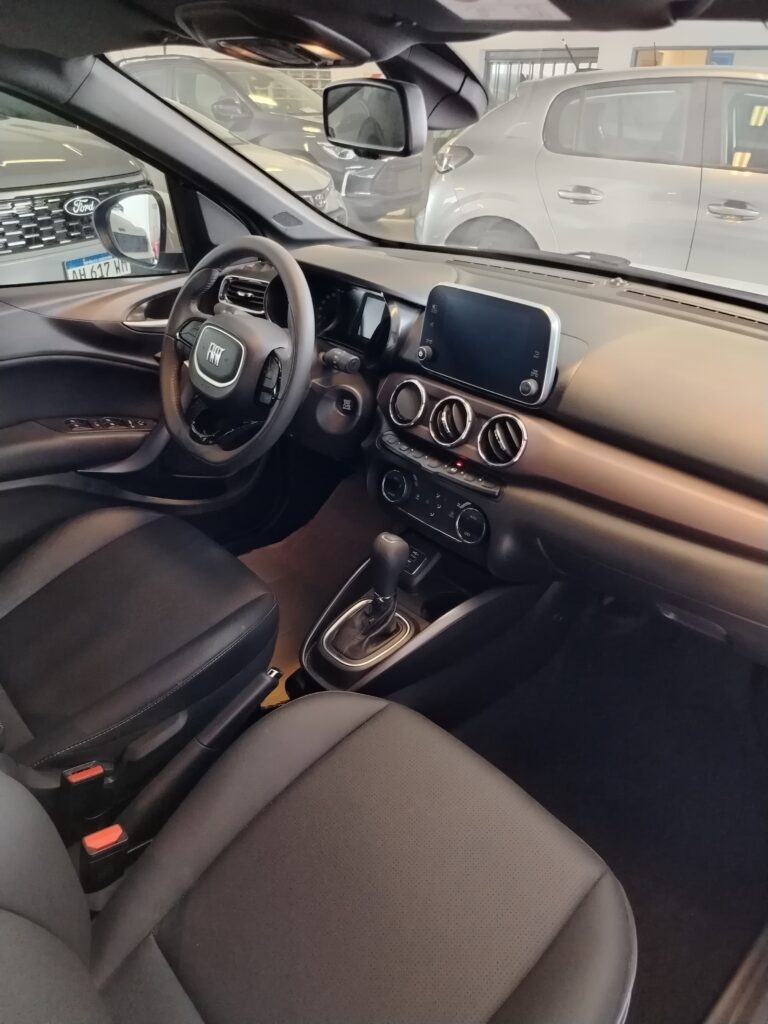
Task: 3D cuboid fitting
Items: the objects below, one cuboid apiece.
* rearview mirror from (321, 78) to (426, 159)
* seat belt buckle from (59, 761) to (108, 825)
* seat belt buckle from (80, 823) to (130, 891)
[{"bbox_3d":[-0.009,-0.421,0.751,0.036,0.065,0.238,-19,34,-14],"label":"rearview mirror"},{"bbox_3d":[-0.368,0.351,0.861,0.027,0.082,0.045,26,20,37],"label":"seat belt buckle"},{"bbox_3d":[-0.299,0.381,0.751,0.027,0.082,0.045,26,20,37],"label":"seat belt buckle"}]

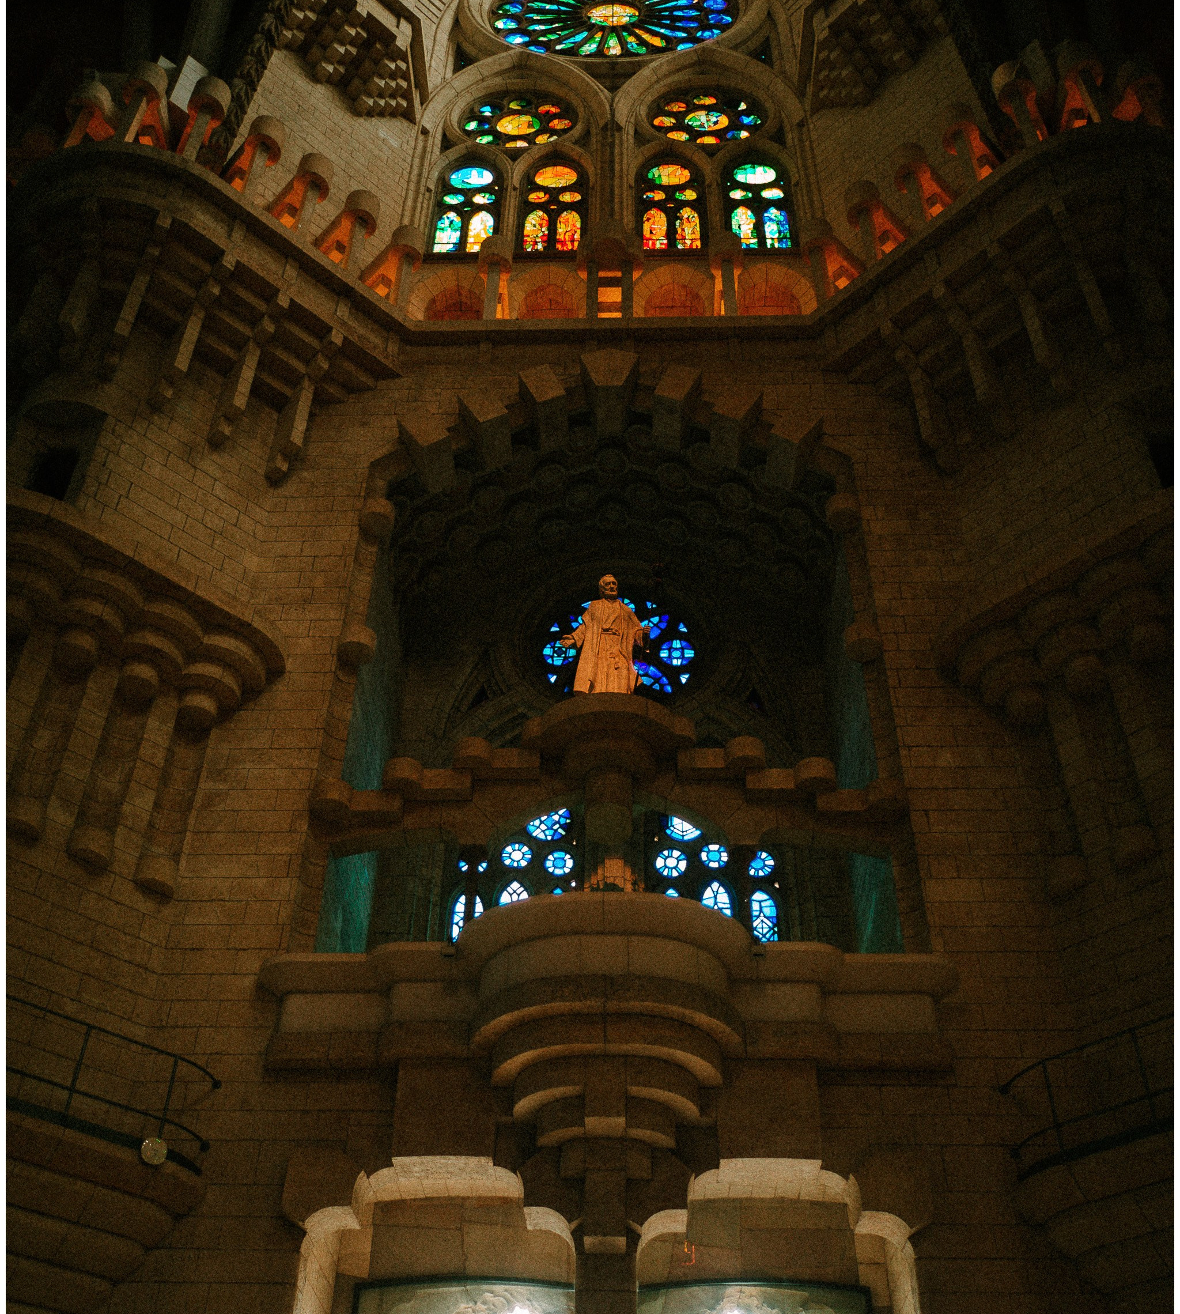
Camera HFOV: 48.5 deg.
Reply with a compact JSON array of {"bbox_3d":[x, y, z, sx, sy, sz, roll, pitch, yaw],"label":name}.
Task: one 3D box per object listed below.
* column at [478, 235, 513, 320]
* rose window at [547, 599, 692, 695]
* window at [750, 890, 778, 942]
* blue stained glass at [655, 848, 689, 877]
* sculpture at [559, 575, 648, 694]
[{"bbox_3d":[-2.098,-8.088,28.877,0.759,3.307,0.850,0,-39,1],"label":"column"},{"bbox_3d":[0.605,-0.133,27.497,3.261,2.950,0.250,0,-39,1],"label":"rose window"},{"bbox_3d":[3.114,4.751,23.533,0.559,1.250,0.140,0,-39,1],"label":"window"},{"bbox_3d":[1.509,3.820,24.323,0.599,0.583,0.140,0,-39,1],"label":"blue stained glass"},{"bbox_3d":[0.246,-0.260,22.446,1.483,3.100,0.950,2,-39,-2],"label":"sculpture"}]

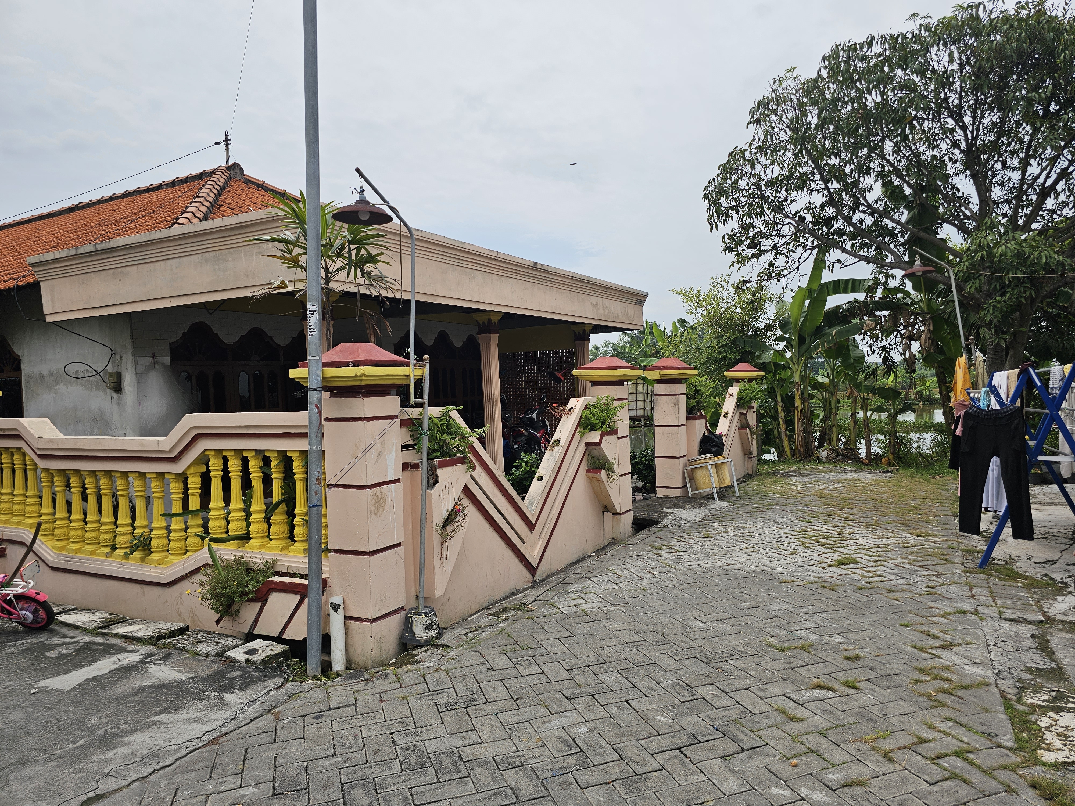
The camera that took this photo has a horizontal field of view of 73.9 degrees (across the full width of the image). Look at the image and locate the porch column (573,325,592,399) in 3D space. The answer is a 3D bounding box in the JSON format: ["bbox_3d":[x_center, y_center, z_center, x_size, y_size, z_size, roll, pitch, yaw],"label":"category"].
[{"bbox_3d":[0.845,-0.173,12.908,0.260,2.450,0.260,-1,2,28],"label":"porch column"}]

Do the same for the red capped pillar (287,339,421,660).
[{"bbox_3d":[-0.945,0.536,3.926,0.496,1.717,0.496,-1,2,28],"label":"red capped pillar"}]

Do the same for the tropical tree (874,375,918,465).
[{"bbox_3d":[5.366,0.258,10.700,0.600,1.360,0.640,-1,2,28],"label":"tropical tree"}]

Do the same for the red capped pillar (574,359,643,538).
[{"bbox_3d":[0.695,0.425,6.766,0.496,1.713,0.496,-1,2,28],"label":"red capped pillar"}]

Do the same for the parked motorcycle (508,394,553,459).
[{"bbox_3d":[-0.046,0.496,11.216,0.700,1.140,1.900,-1,1,15],"label":"parked motorcycle"}]

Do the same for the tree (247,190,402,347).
[{"bbox_3d":[-1.558,-0.109,5.248,1.050,2.800,1.050,-2,1,-16],"label":"tree"}]

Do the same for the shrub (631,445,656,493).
[{"bbox_3d":[1.294,0.803,8.700,0.500,0.600,0.500,-1,2,28],"label":"shrub"}]

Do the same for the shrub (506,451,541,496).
[{"bbox_3d":[-0.133,0.794,7.300,0.460,0.580,0.480,-2,2,0],"label":"shrub"}]

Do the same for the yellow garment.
[{"bbox_3d":[4.152,-0.218,7.000,0.210,0.480,0.180,-1,2,31],"label":"yellow garment"}]

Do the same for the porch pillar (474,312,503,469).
[{"bbox_3d":[-0.637,-0.058,9.761,0.295,2.330,0.295,-1,2,28],"label":"porch pillar"}]

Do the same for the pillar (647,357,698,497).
[{"bbox_3d":[1.543,0.279,8.268,0.496,1.561,0.496,-1,2,28],"label":"pillar"}]

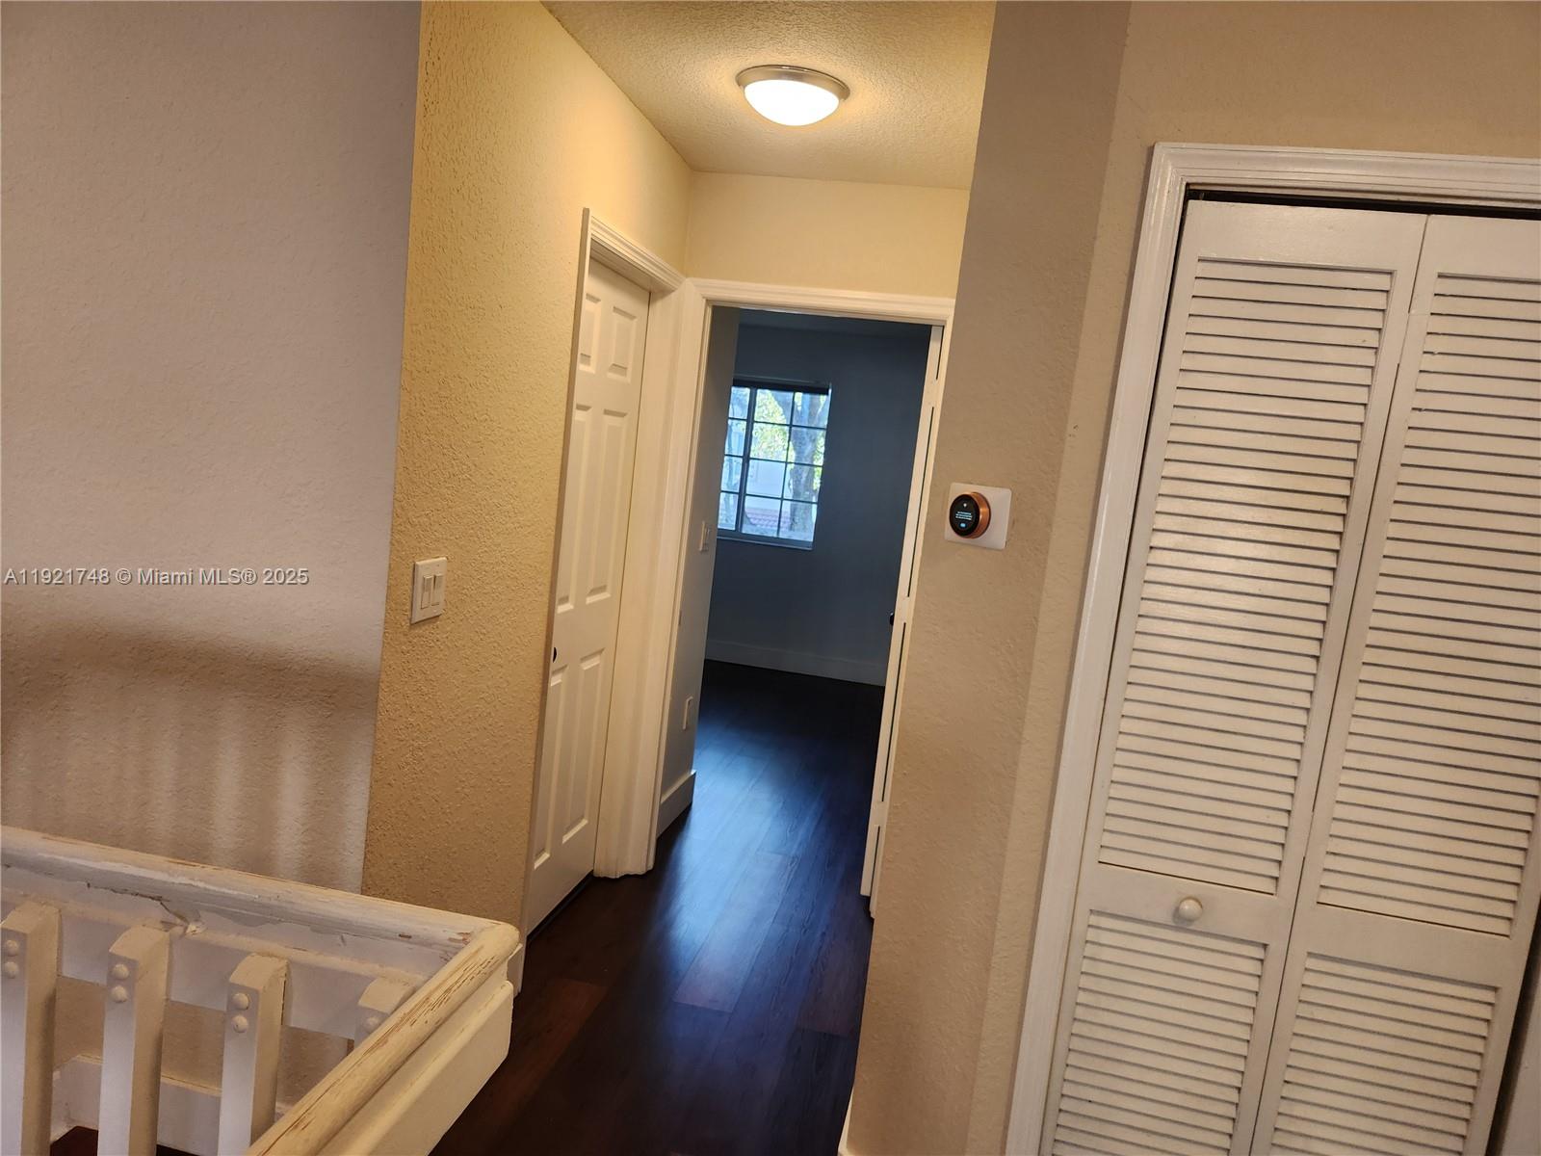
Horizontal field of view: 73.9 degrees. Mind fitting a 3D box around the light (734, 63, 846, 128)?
[{"bbox_3d":[0.052,-1.167,2.524,0.284,0.090,0.284,8,7,10],"label":"light"}]

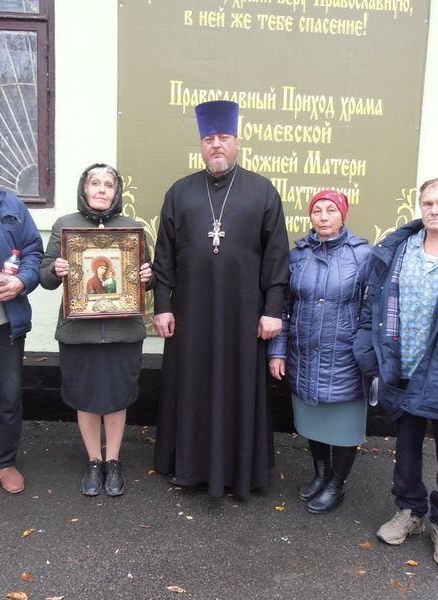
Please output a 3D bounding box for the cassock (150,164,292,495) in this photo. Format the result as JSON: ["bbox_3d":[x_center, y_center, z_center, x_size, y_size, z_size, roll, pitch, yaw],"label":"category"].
[{"bbox_3d":[0.005,0.141,2.790,0.670,1.599,0.400,2,7,0],"label":"cassock"}]

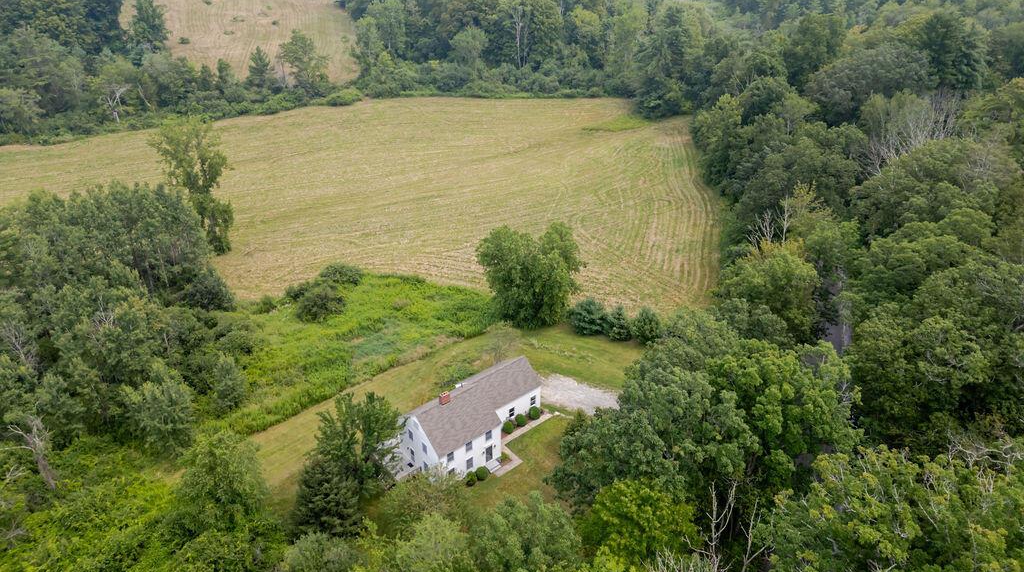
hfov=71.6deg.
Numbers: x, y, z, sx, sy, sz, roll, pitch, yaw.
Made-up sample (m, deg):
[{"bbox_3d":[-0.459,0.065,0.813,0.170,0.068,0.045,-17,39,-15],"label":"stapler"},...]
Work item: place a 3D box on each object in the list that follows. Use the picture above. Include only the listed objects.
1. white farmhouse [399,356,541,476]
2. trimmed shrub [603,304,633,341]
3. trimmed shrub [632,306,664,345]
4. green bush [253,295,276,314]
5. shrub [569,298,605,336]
[{"bbox_3d":[-4.553,13.736,84.557,17.681,8.950,11.731,-23,39,-32],"label":"white farmhouse"},{"bbox_3d":[15.816,4.842,101.970,3.934,5.578,3.934,6,32,9],"label":"trimmed shrub"},{"bbox_3d":[19.916,5.193,101.549,4.497,5.431,4.497,7,33,11],"label":"trimmed shrub"},{"bbox_3d":[-38.204,2.521,108.470,3.690,2.627,3.690,-13,34,-19],"label":"green bush"},{"bbox_3d":[11.373,3.953,103.374,5.169,5.599,5.169,4,32,6],"label":"shrub"}]

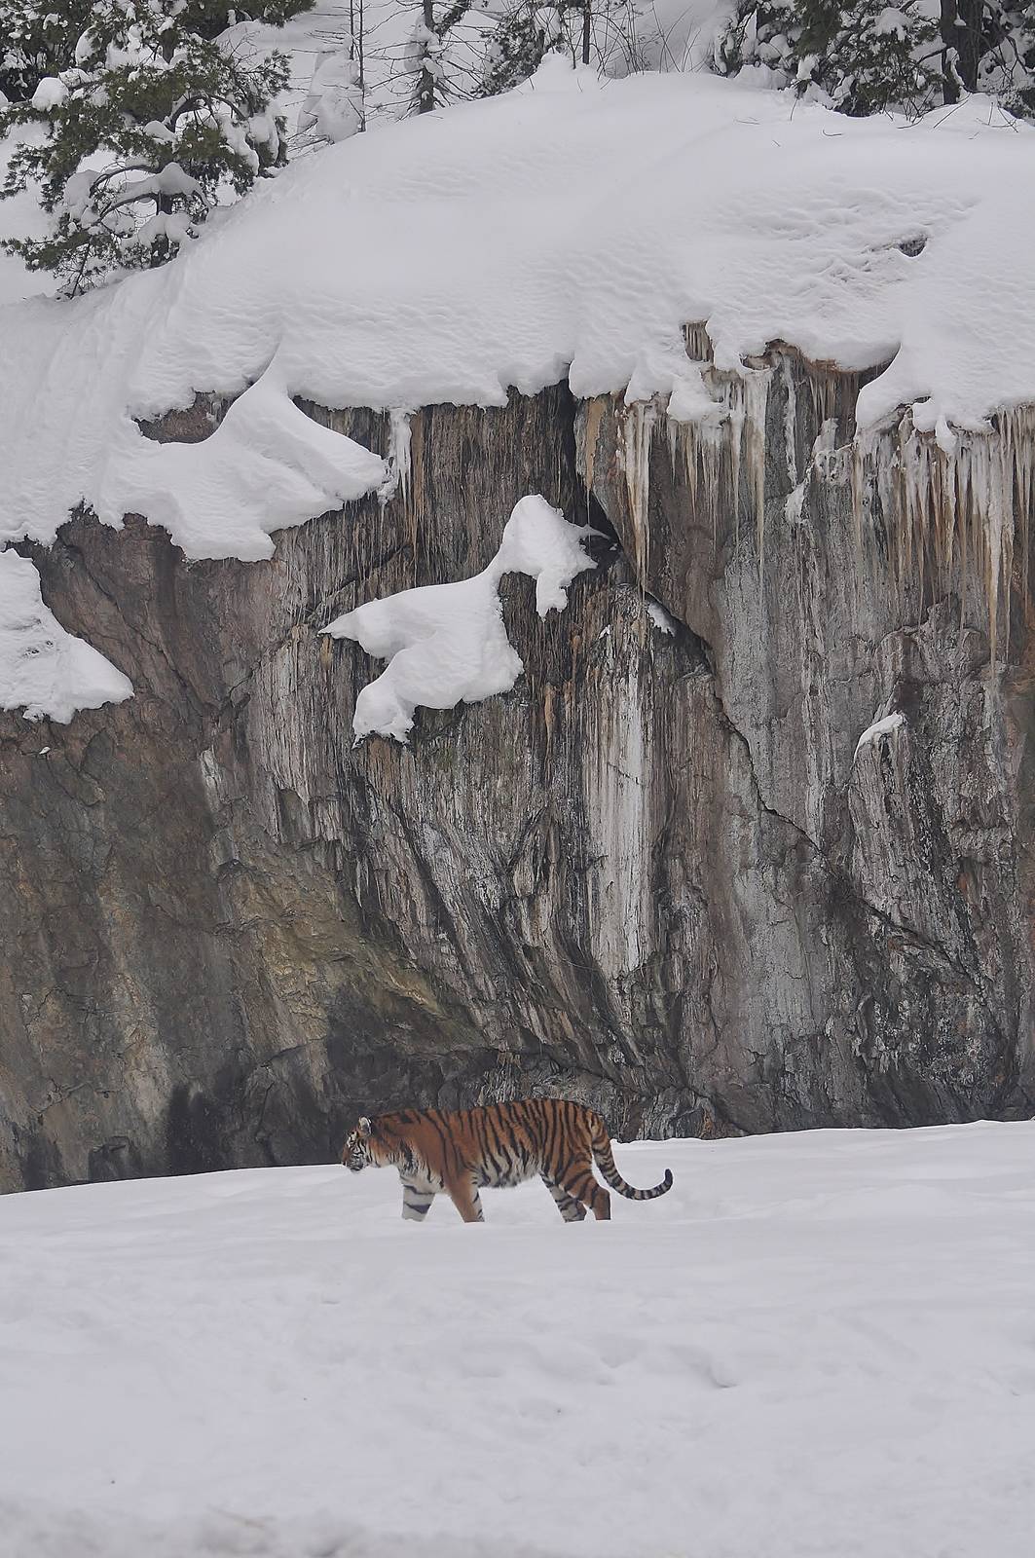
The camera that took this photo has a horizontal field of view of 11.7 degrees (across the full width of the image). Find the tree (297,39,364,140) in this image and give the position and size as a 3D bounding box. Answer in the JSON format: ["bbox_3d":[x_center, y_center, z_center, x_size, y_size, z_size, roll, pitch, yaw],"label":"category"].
[{"bbox_3d":[-1.644,-6.057,44.500,0.600,0.920,0.600,0,-2,0],"label":"tree"}]

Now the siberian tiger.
[{"bbox_3d":[-0.069,2.584,33.500,2.200,0.930,0.480,0,-1,0],"label":"siberian tiger"}]

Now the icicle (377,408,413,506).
[{"bbox_3d":[-0.919,-2.415,38.000,0.270,0.760,0.200,0,-2,0],"label":"icicle"}]

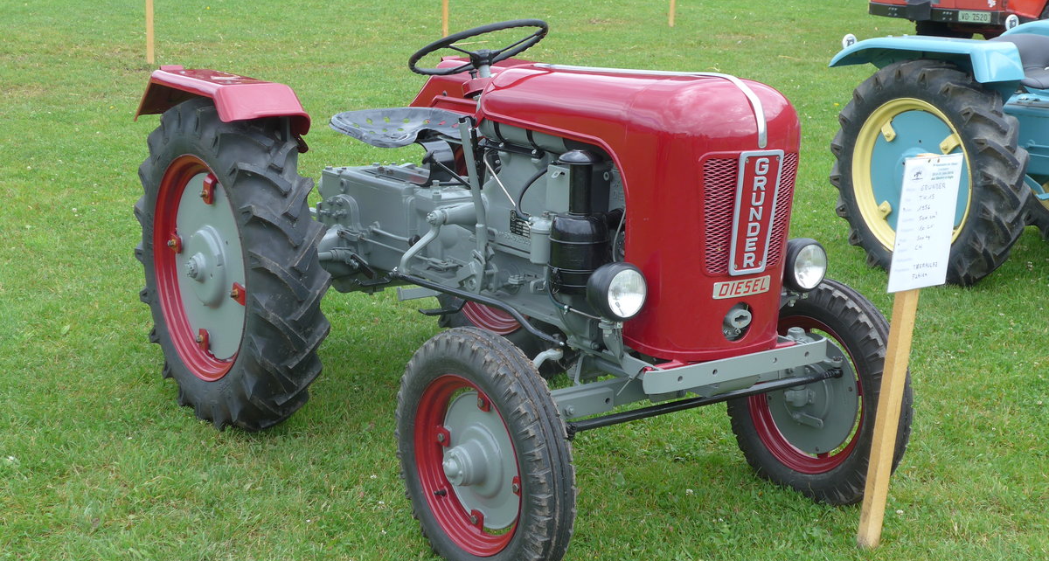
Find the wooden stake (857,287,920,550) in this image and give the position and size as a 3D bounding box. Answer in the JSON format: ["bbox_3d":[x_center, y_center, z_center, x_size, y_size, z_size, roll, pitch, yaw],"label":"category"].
[{"bbox_3d":[0.871,0.182,3.695,0.050,0.980,0.034,-9,21,-39],"label":"wooden stake"}]

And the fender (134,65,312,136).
[{"bbox_3d":[-0.895,-0.508,4.597,0.270,0.220,0.690,-8,19,-34],"label":"fender"}]

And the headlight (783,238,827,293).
[{"bbox_3d":[0.687,-0.039,3.865,0.130,0.130,0.110,-8,19,-34],"label":"headlight"}]

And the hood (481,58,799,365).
[{"bbox_3d":[0.268,-0.230,3.921,0.365,0.650,0.920,-8,19,-34],"label":"hood"}]

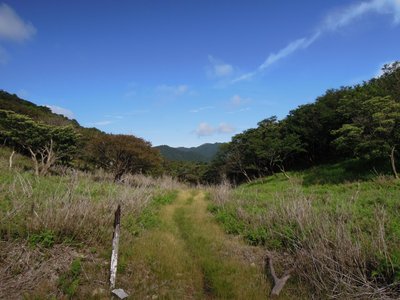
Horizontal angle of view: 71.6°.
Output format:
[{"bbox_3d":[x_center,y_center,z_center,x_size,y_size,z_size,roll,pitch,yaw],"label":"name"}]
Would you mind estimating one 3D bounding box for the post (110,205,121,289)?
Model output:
[{"bbox_3d":[-1.210,1.400,3.990,0.085,1.200,0.085,4,-4,0],"label":"post"}]

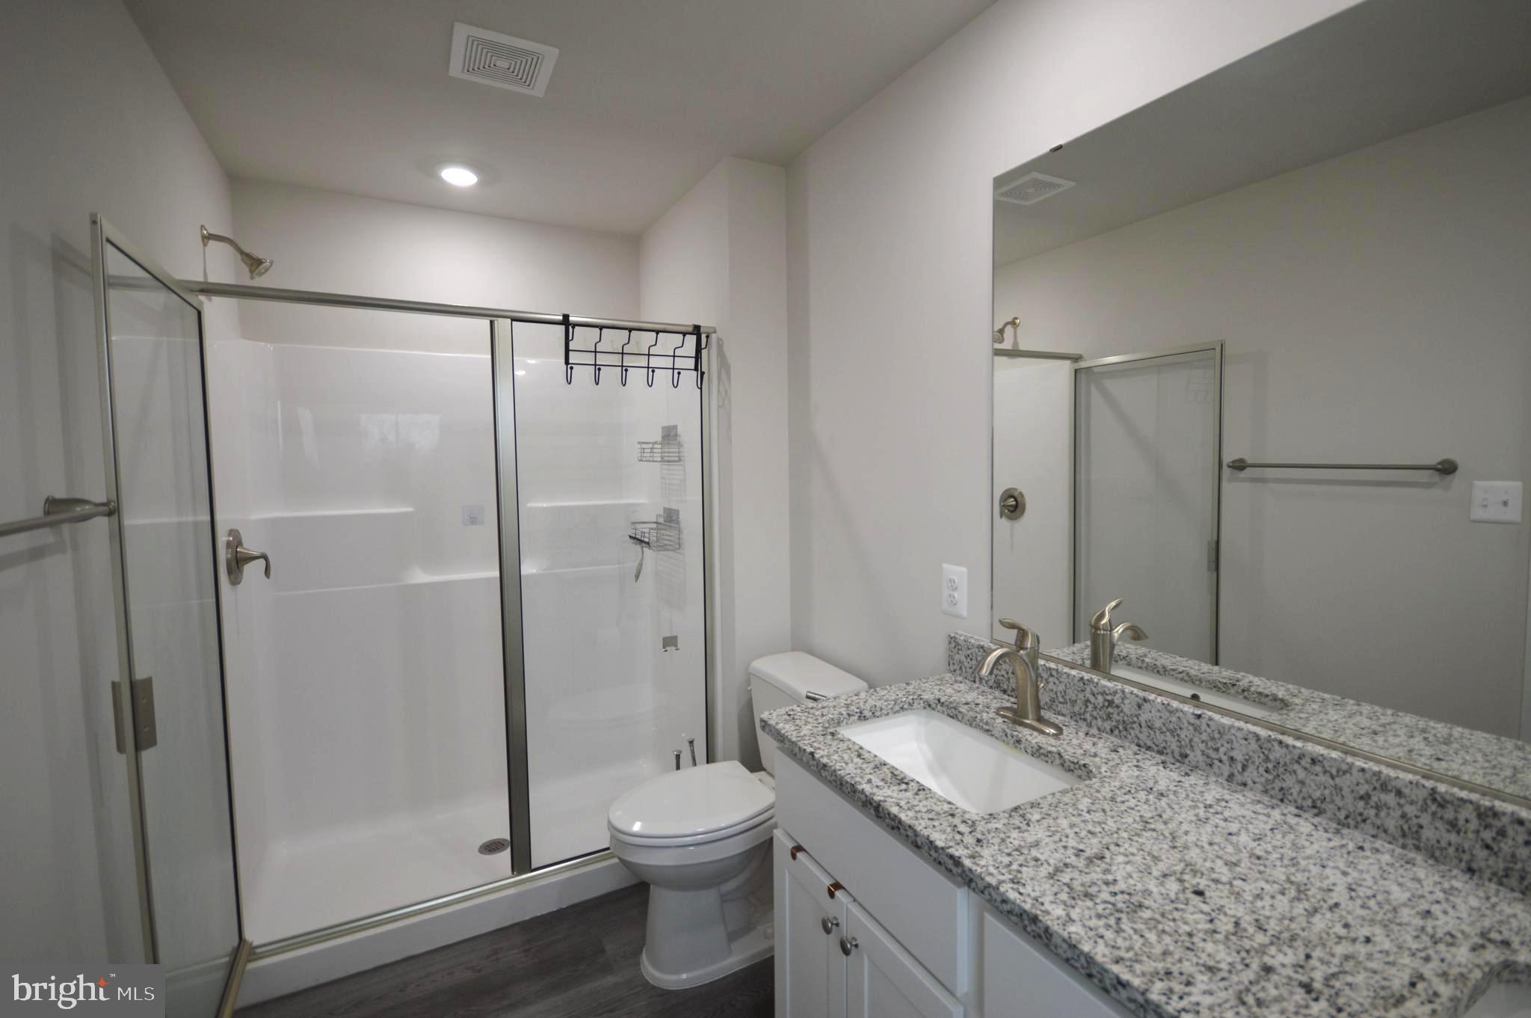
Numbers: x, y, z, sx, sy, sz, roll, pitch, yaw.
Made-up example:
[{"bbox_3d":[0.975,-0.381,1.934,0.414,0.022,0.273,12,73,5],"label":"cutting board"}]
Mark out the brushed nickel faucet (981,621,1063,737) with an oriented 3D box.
[{"bbox_3d":[0.504,0.334,1.293,0.167,0.223,0.156,-3,4,-28],"label":"brushed nickel faucet"}]

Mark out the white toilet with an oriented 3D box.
[{"bbox_3d":[-0.098,0.888,1.926,0.765,0.700,0.420,-3,4,-28],"label":"white toilet"}]

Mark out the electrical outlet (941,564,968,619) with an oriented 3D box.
[{"bbox_3d":[0.485,0.210,1.629,0.009,0.128,0.086,-3,4,-28],"label":"electrical outlet"}]

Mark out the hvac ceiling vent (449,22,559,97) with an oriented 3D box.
[{"bbox_3d":[-0.677,-1.156,1.643,0.235,0.018,0.233,-3,4,-28],"label":"hvac ceiling vent"}]

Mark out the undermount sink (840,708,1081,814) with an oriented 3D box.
[{"bbox_3d":[0.359,0.538,1.224,0.283,0.155,0.429,-3,4,-28],"label":"undermount sink"}]

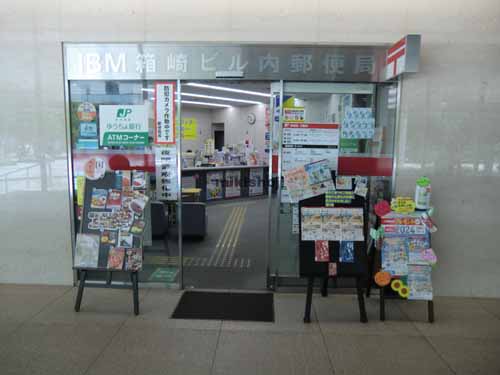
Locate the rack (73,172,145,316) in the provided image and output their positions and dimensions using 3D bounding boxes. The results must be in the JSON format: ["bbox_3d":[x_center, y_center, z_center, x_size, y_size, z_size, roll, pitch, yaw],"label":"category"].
[{"bbox_3d":[-1.266,0.484,3.261,0.640,1.240,0.520,1,7,2],"label":"rack"}]

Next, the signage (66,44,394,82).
[{"bbox_3d":[-0.194,-1.198,3.355,3.230,0.345,0.100,1,7,2],"label":"signage"}]

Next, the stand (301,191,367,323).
[{"bbox_3d":[0.744,0.561,3.177,0.605,1.170,0.550,1,7,2],"label":"stand"}]

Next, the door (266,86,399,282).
[{"bbox_3d":[0.789,0.035,3.492,1.245,2.095,0.090,1,7,2],"label":"door"}]

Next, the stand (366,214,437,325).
[{"bbox_3d":[1.392,0.698,3.207,0.475,0.910,0.500,1,7,2],"label":"stand"}]

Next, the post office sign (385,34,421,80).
[{"bbox_3d":[1.346,-1.119,3.060,0.120,0.290,0.440,1,7,2],"label":"post office sign"}]

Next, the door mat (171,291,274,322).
[{"bbox_3d":[-0.226,1.115,3.295,0.902,0.012,0.560,1,7,2],"label":"door mat"}]

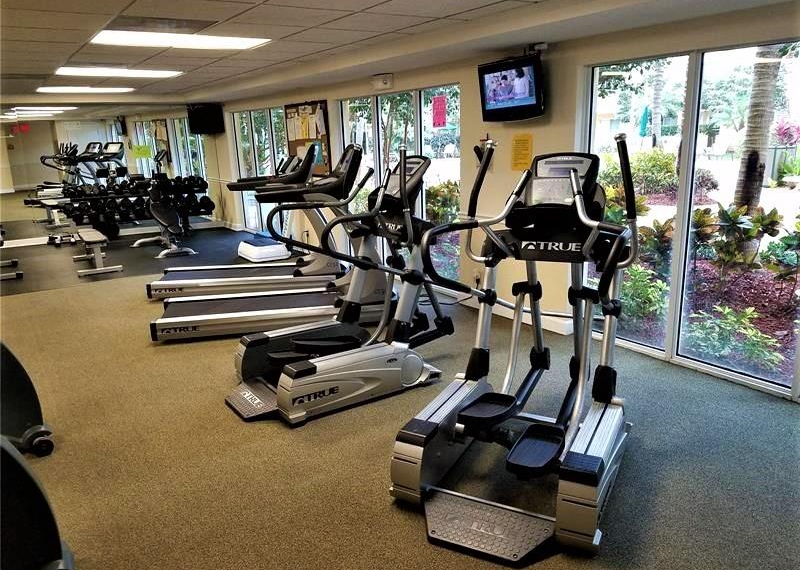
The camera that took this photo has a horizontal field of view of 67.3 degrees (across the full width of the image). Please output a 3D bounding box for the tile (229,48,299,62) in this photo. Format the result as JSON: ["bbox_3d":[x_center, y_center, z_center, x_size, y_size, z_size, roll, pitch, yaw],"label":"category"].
[{"bbox_3d":[-1.203,-2.087,5.457,0.610,0.020,0.610,-12,17,-33],"label":"tile"}]

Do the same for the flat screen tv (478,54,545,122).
[{"bbox_3d":[0.855,-1.480,4.503,0.500,0.430,0.110,11,28,41],"label":"flat screen tv"}]

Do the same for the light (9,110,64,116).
[{"bbox_3d":[-8.787,-4.176,14.546,1.220,0.070,0.610,-12,17,-33],"label":"light"}]

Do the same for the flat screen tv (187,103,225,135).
[{"bbox_3d":[-3.285,-2.818,10.200,0.570,0.470,0.140,-4,22,-6],"label":"flat screen tv"}]

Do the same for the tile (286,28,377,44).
[{"bbox_3d":[-0.514,-1.859,4.477,0.610,0.020,0.610,-12,17,-33],"label":"tile"}]

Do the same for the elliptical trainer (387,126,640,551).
[{"bbox_3d":[0.660,0.089,2.990,0.898,1.601,1.754,5,16,27],"label":"elliptical trainer"}]

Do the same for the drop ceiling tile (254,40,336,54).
[{"bbox_3d":[-0.859,-1.973,4.967,0.610,0.020,0.610,-12,17,-33],"label":"drop ceiling tile"}]

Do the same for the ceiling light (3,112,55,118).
[{"bbox_3d":[-9.345,-4.275,15.094,1.200,0.060,0.580,-12,17,-33],"label":"ceiling light"}]

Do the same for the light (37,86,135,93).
[{"bbox_3d":[-4.382,-2.759,8.414,1.220,0.070,0.610,-12,17,-33],"label":"light"}]

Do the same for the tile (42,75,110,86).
[{"bbox_3d":[-3.793,-2.401,7.052,0.610,0.020,0.610,-12,17,-33],"label":"tile"}]

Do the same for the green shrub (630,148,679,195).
[{"bbox_3d":[5.460,-2.430,12.900,1.000,1.050,1.100,-12,17,-33],"label":"green shrub"}]

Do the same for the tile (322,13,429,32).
[{"bbox_3d":[-0.169,-1.747,3.993,0.600,0.020,0.600,-12,17,-33],"label":"tile"}]

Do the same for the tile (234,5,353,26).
[{"bbox_3d":[-0.672,-1.641,3.660,0.600,0.020,0.600,-12,17,-33],"label":"tile"}]

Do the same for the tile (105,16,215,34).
[{"bbox_3d":[-1.523,-1.656,3.819,0.610,0.030,0.610,-12,17,-33],"label":"tile"}]

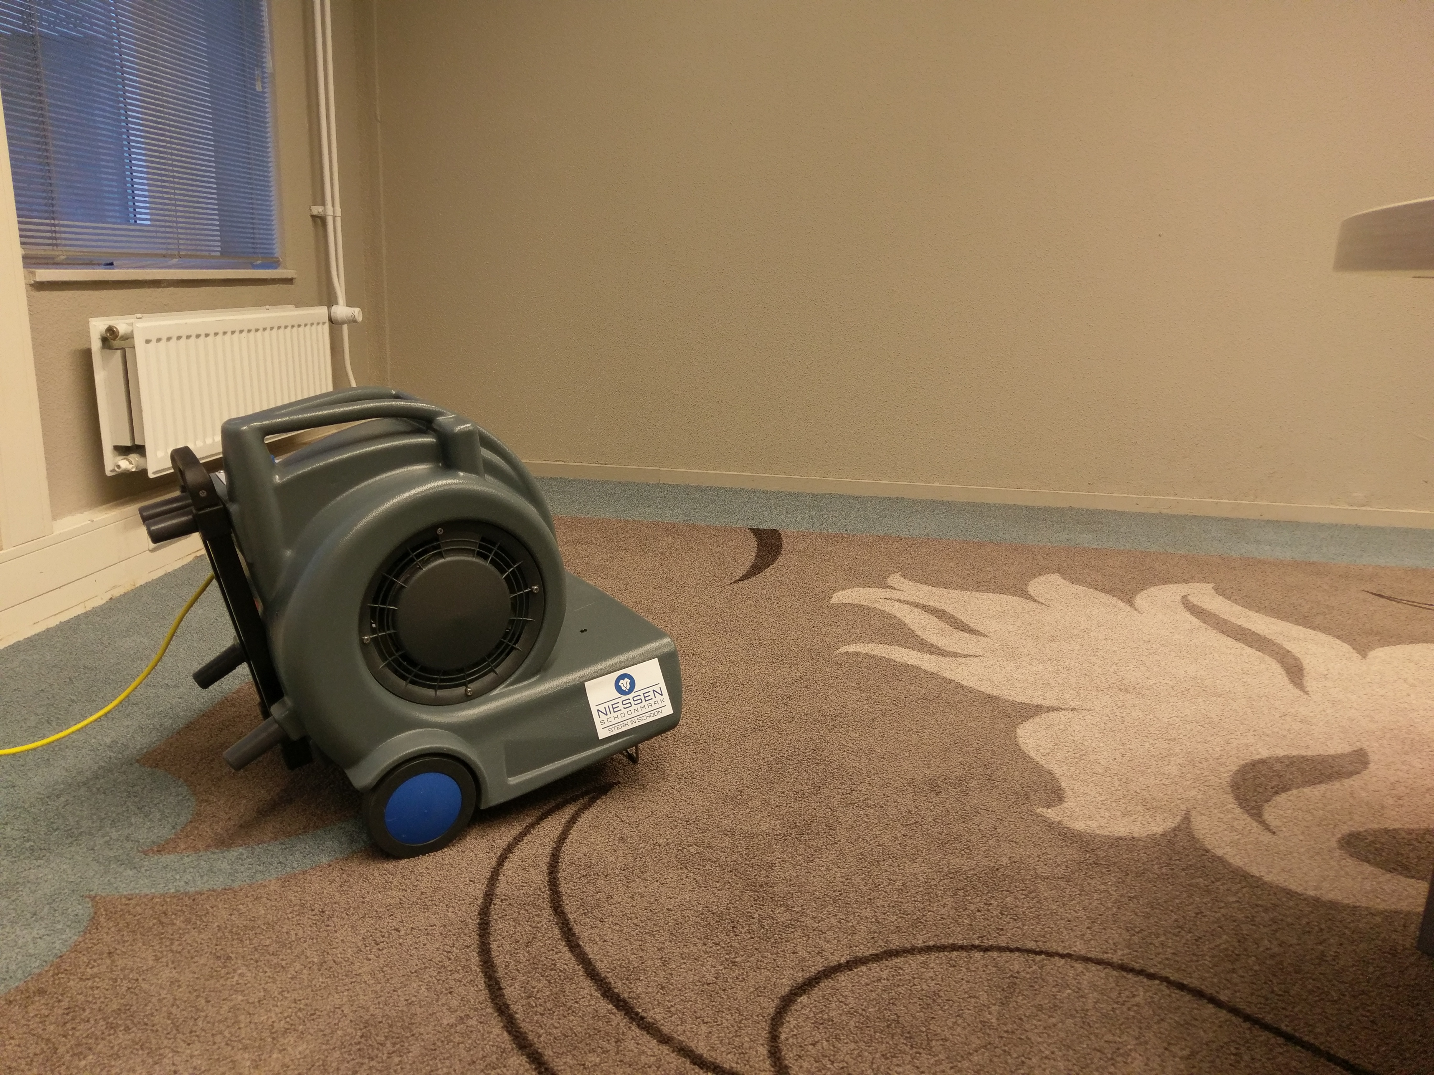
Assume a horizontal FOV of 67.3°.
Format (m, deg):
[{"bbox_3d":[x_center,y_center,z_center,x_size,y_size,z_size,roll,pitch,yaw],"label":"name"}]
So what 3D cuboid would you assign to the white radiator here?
[{"bbox_3d":[-1.104,-0.360,2.458,0.100,0.300,0.800,4,14,5],"label":"white radiator"}]

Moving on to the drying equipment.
[{"bbox_3d":[-0.393,0.070,1.364,0.560,0.530,0.420,-12,19,-29],"label":"drying equipment"}]

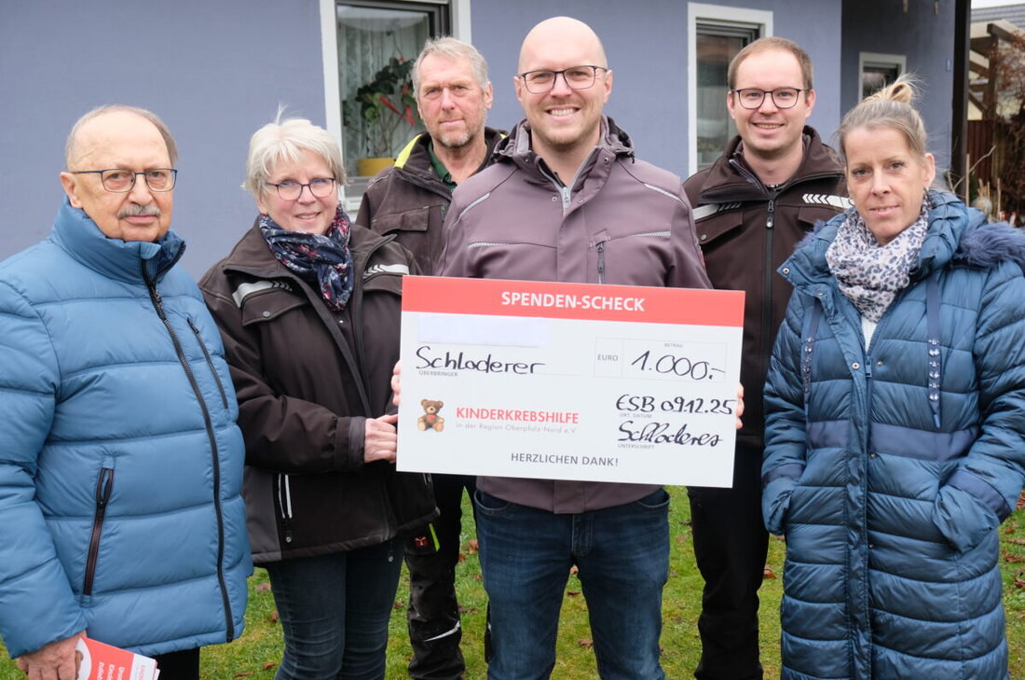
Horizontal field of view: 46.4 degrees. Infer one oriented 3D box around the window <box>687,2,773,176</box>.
[{"bbox_3d":[1.672,-1.838,9.391,1.032,1.486,0.160,-9,11,-40],"label":"window"}]

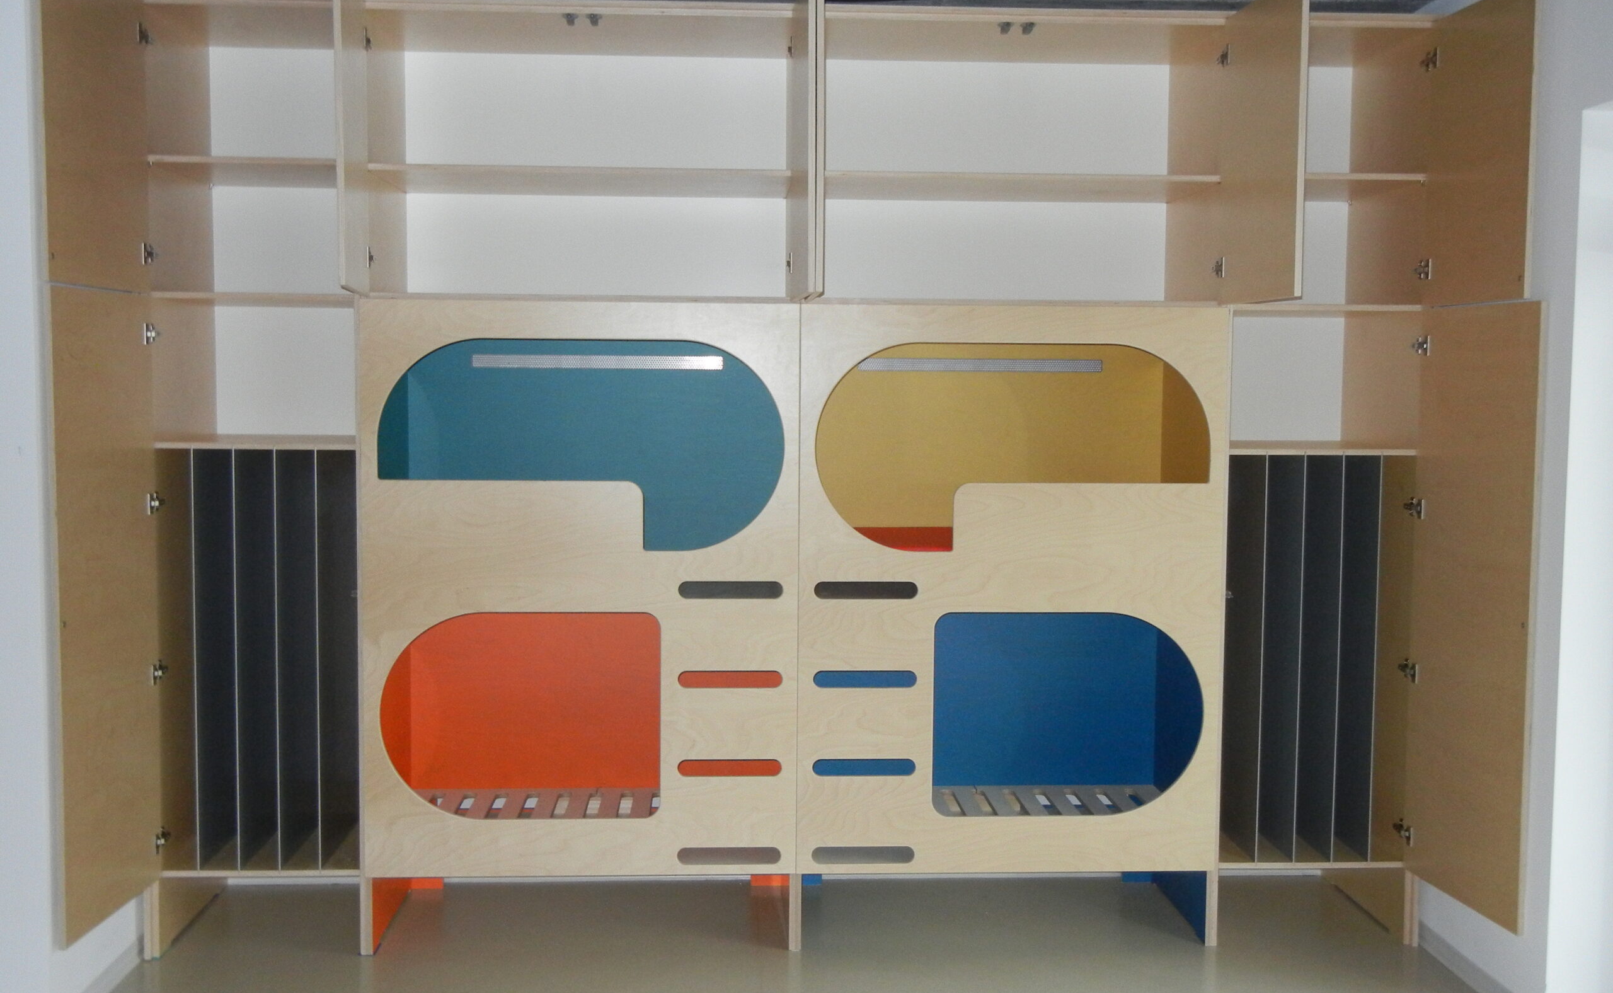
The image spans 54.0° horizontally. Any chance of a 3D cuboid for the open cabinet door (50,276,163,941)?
[{"bbox_3d":[-1.879,0.296,4.260,0.019,1.672,0.592,0,4,0],"label":"open cabinet door"}]

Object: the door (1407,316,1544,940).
[{"bbox_3d":[1.867,0.312,4.455,0.019,1.672,0.592,0,4,-8],"label":"door"}]

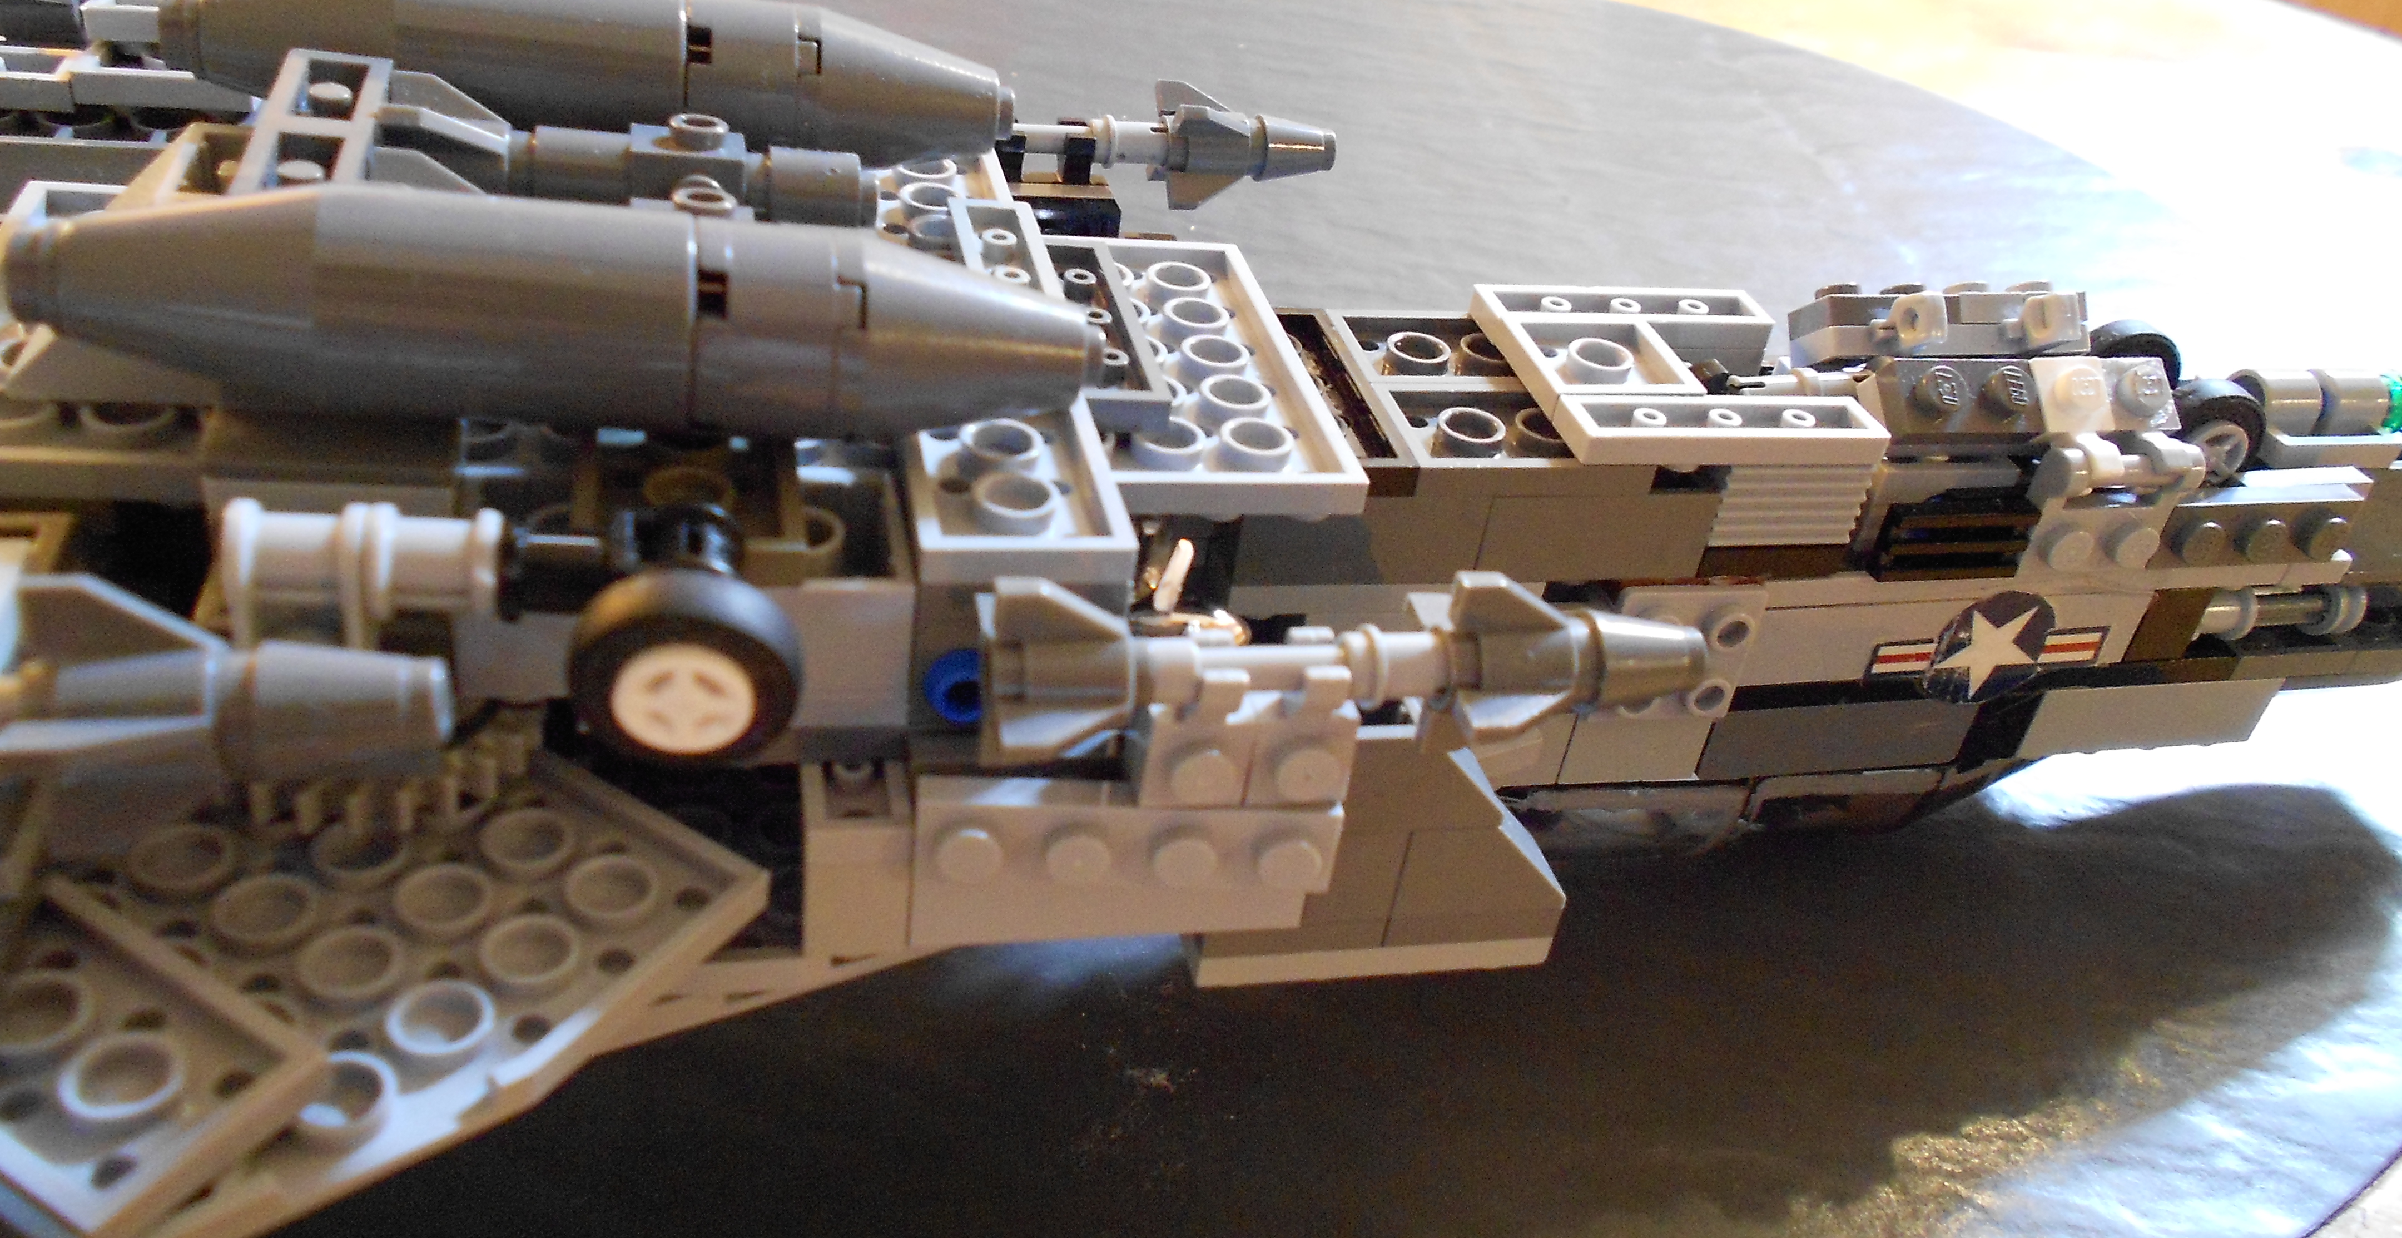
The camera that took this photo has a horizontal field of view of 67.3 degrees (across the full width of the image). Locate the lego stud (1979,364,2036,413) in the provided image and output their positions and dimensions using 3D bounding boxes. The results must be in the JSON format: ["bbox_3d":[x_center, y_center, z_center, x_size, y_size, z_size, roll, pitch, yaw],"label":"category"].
[{"bbox_3d":[0.079,-0.022,0.175,0.005,0.002,0.005,-1,69,-15],"label":"lego stud"}]

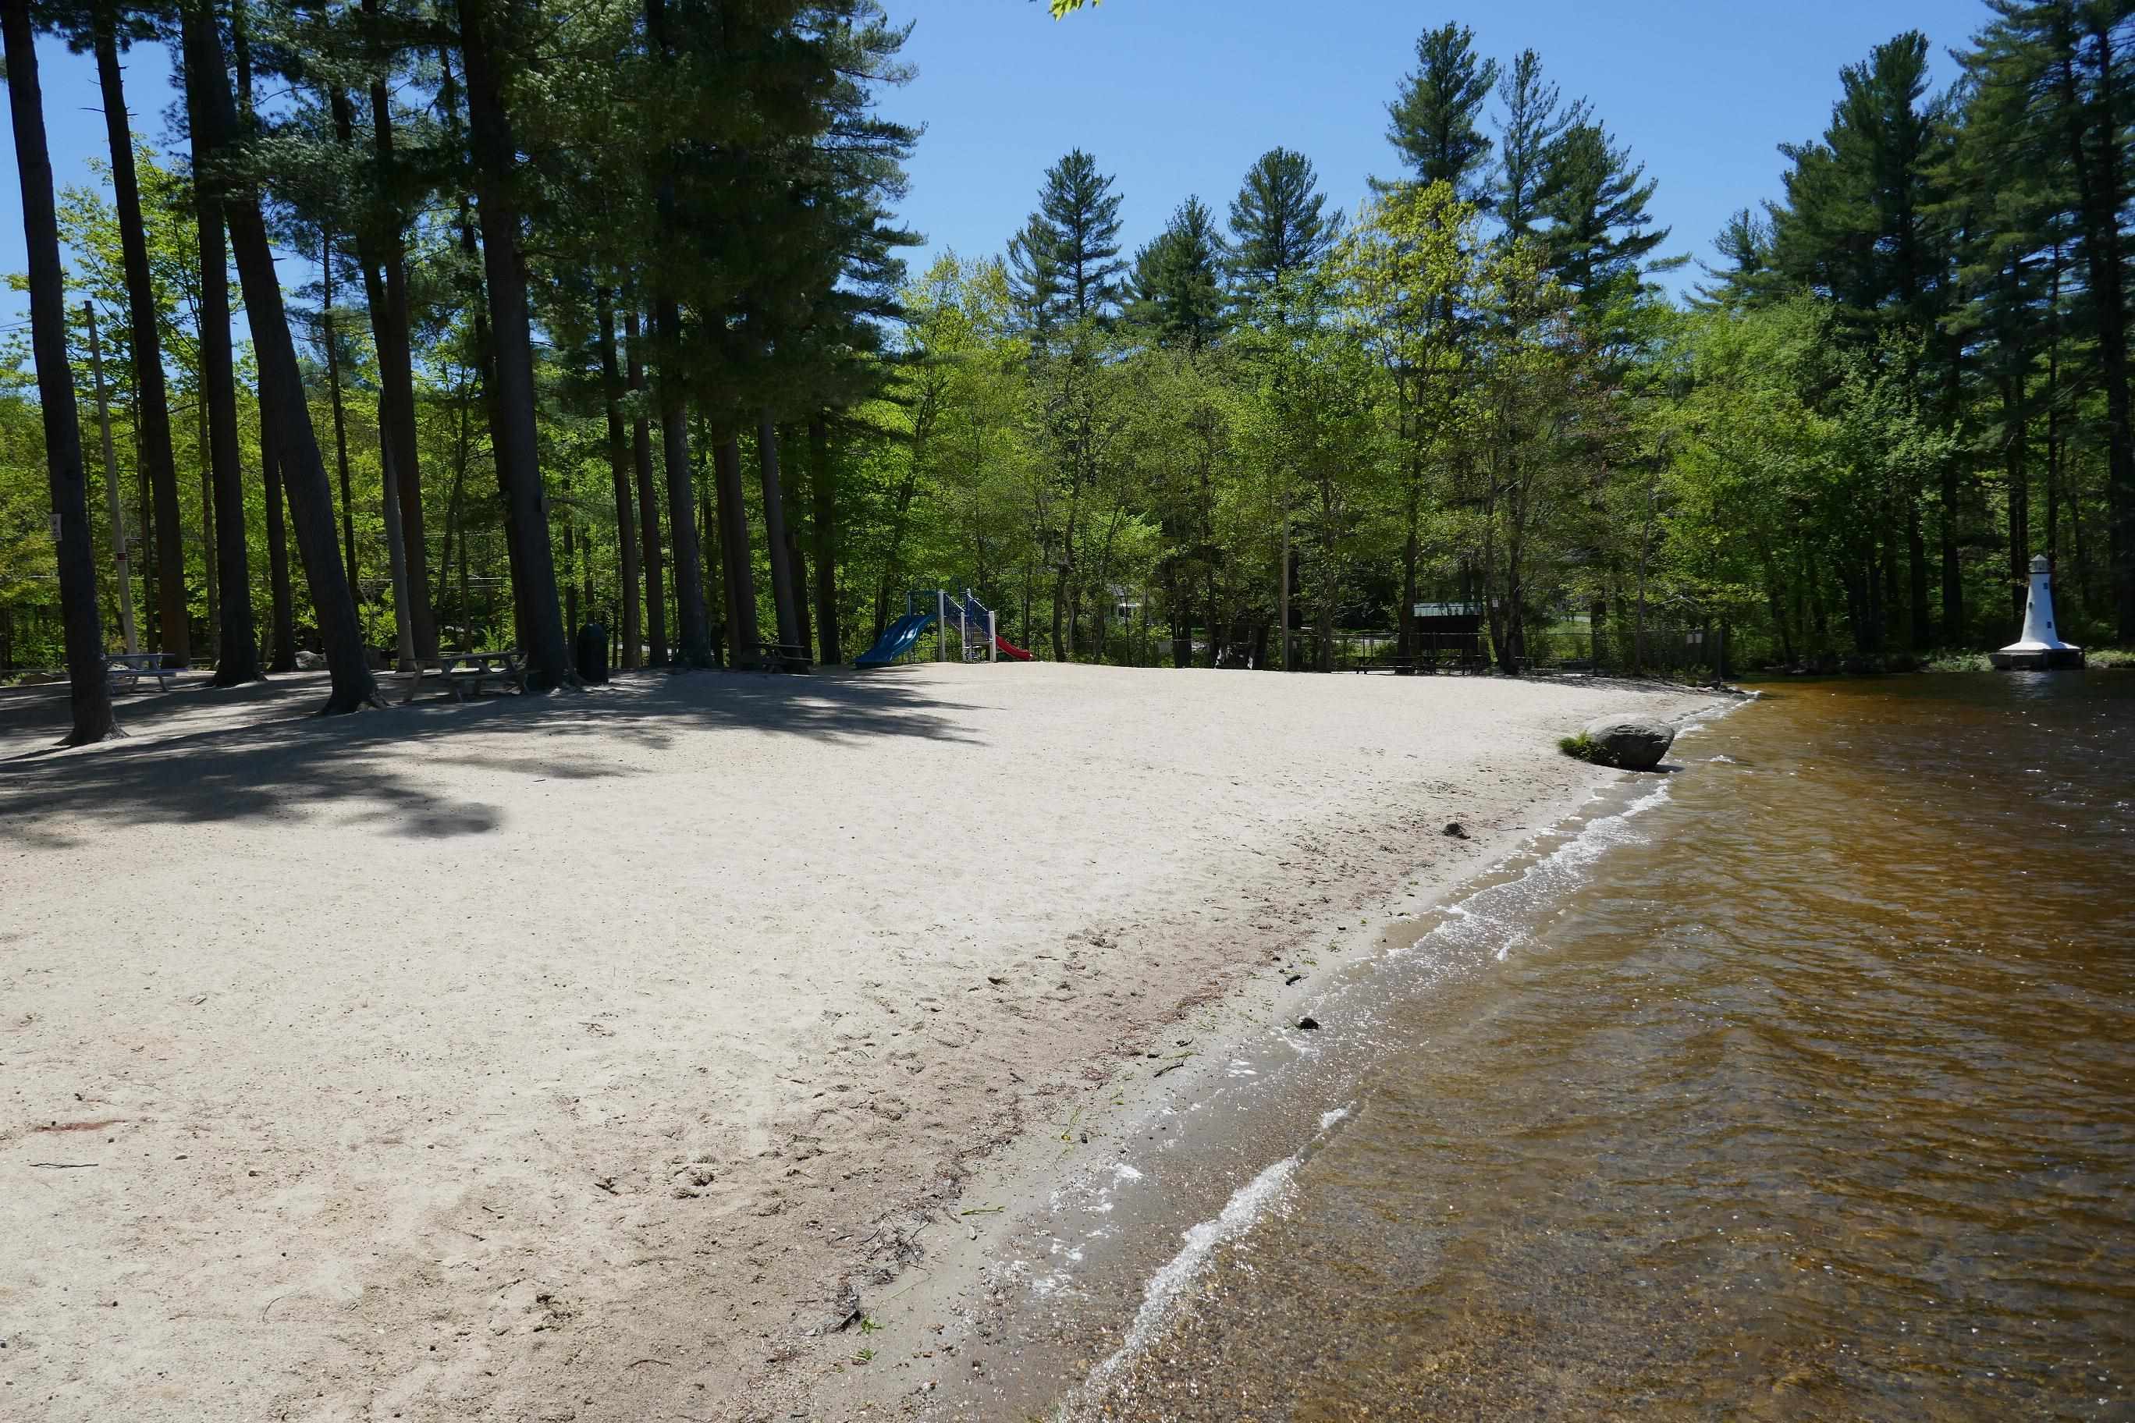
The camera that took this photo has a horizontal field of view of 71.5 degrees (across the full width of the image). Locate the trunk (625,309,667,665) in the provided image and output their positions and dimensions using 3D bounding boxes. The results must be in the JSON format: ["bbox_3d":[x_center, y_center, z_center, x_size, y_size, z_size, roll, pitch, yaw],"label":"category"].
[{"bbox_3d":[-10.999,-5.797,38.688,0.420,9.260,0.420,-4,4,-15],"label":"trunk"}]

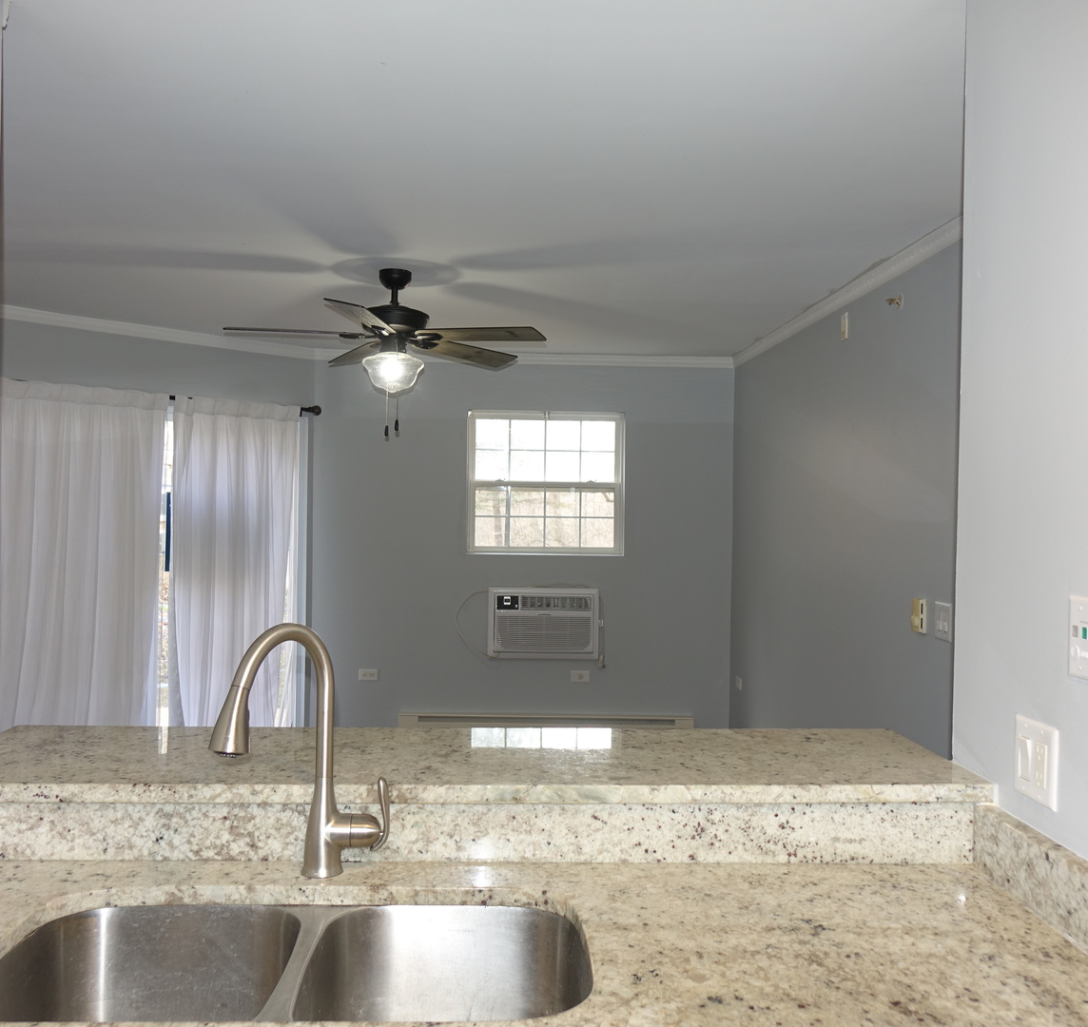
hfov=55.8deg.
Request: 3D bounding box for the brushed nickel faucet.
[{"bbox_3d":[-0.346,0.353,1.484,0.127,0.385,0.285,1,1,30],"label":"brushed nickel faucet"}]

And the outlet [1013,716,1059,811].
[{"bbox_3d":[0.717,0.362,1.496,0.011,0.114,0.116,1,1,-2],"label":"outlet"}]

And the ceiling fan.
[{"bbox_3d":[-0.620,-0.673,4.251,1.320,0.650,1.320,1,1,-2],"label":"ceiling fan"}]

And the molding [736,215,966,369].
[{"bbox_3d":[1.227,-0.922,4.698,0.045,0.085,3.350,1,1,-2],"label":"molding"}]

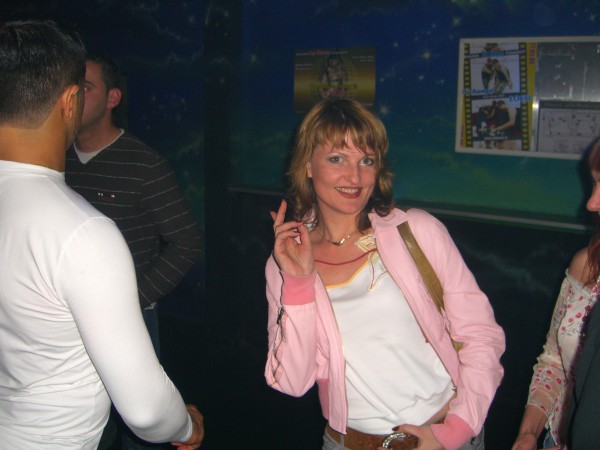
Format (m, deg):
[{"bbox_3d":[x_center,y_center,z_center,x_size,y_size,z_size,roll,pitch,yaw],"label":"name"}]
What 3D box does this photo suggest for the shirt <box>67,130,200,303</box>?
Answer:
[{"bbox_3d":[-0.600,-0.030,2.120,0.540,0.570,0.300,3,10,12],"label":"shirt"}]

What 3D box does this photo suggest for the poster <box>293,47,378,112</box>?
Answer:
[{"bbox_3d":[0.156,-0.667,3.050,0.420,0.292,0.010,6,11,29],"label":"poster"}]

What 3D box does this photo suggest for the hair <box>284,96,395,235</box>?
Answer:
[{"bbox_3d":[0.088,-0.133,1.430,0.220,0.275,0.230,-6,10,-16],"label":"hair"}]

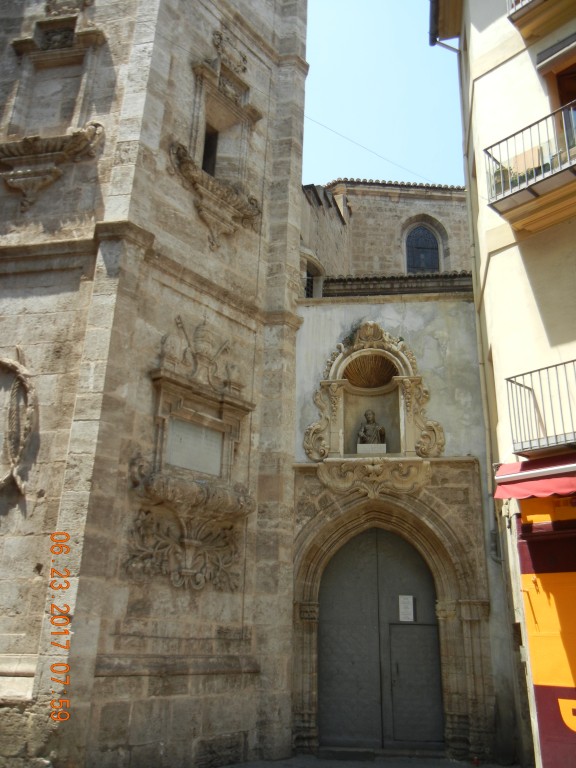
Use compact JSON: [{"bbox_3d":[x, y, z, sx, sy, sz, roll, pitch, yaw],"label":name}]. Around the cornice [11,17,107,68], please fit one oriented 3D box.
[{"bbox_3d":[-4.454,-6.694,13.064,1.870,0.850,0.350,-2,-21,9],"label":"cornice"}]

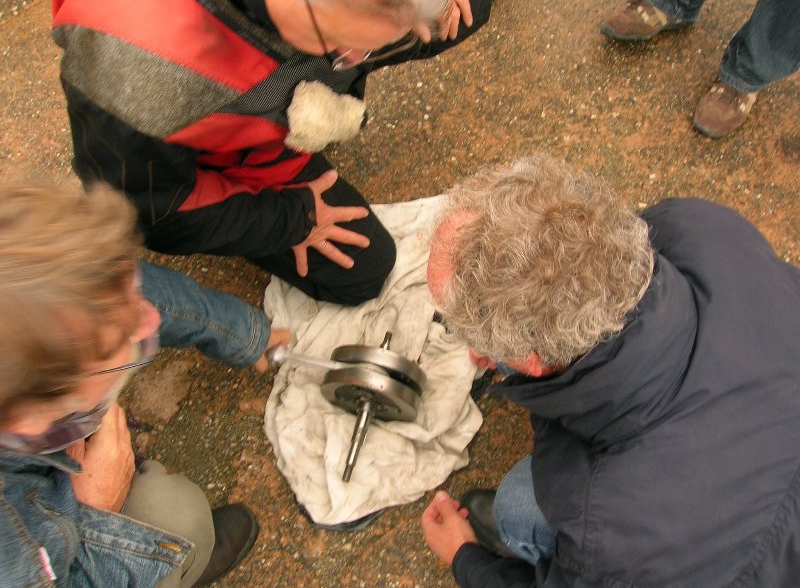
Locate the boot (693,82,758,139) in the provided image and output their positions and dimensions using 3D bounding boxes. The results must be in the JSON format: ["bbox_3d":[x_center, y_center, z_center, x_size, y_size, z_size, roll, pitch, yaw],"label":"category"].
[{"bbox_3d":[0.834,-0.526,1.953,0.110,0.110,0.295,25,67,11],"label":"boot"}]

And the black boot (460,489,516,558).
[{"bbox_3d":[0.233,0.467,1.472,0.290,0.105,0.105,37,70,16],"label":"black boot"}]

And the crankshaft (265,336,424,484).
[{"bbox_3d":[-0.124,0.198,1.537,0.324,0.195,0.308,13,65,6],"label":"crankshaft"}]

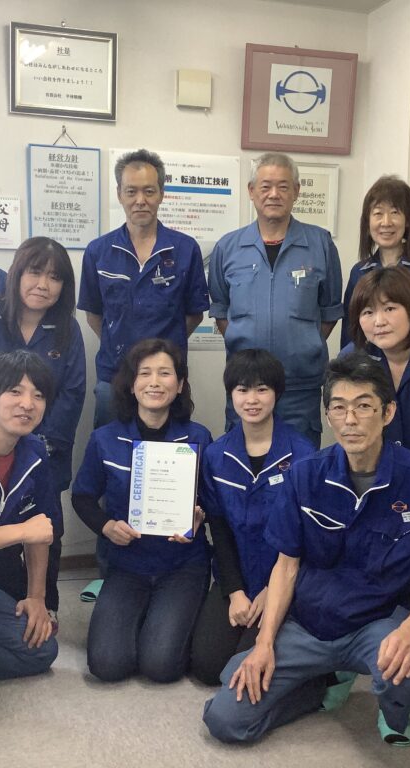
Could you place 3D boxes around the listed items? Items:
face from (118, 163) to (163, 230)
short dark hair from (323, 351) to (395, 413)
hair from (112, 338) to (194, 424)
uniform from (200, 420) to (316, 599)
[{"bbox_3d":[-0.243,-0.709,3.450,0.160,0.235,0.150,0,5,-5],"label":"face"},{"bbox_3d":[0.414,-0.004,2.460,0.185,0.165,0.210,2,5,19],"label":"short dark hair"},{"bbox_3d":[-0.173,-0.008,3.050,0.250,0.265,0.230,0,5,-2],"label":"hair"},{"bbox_3d":[0.172,0.411,3.000,0.380,0.550,0.280,1,10,10],"label":"uniform"}]

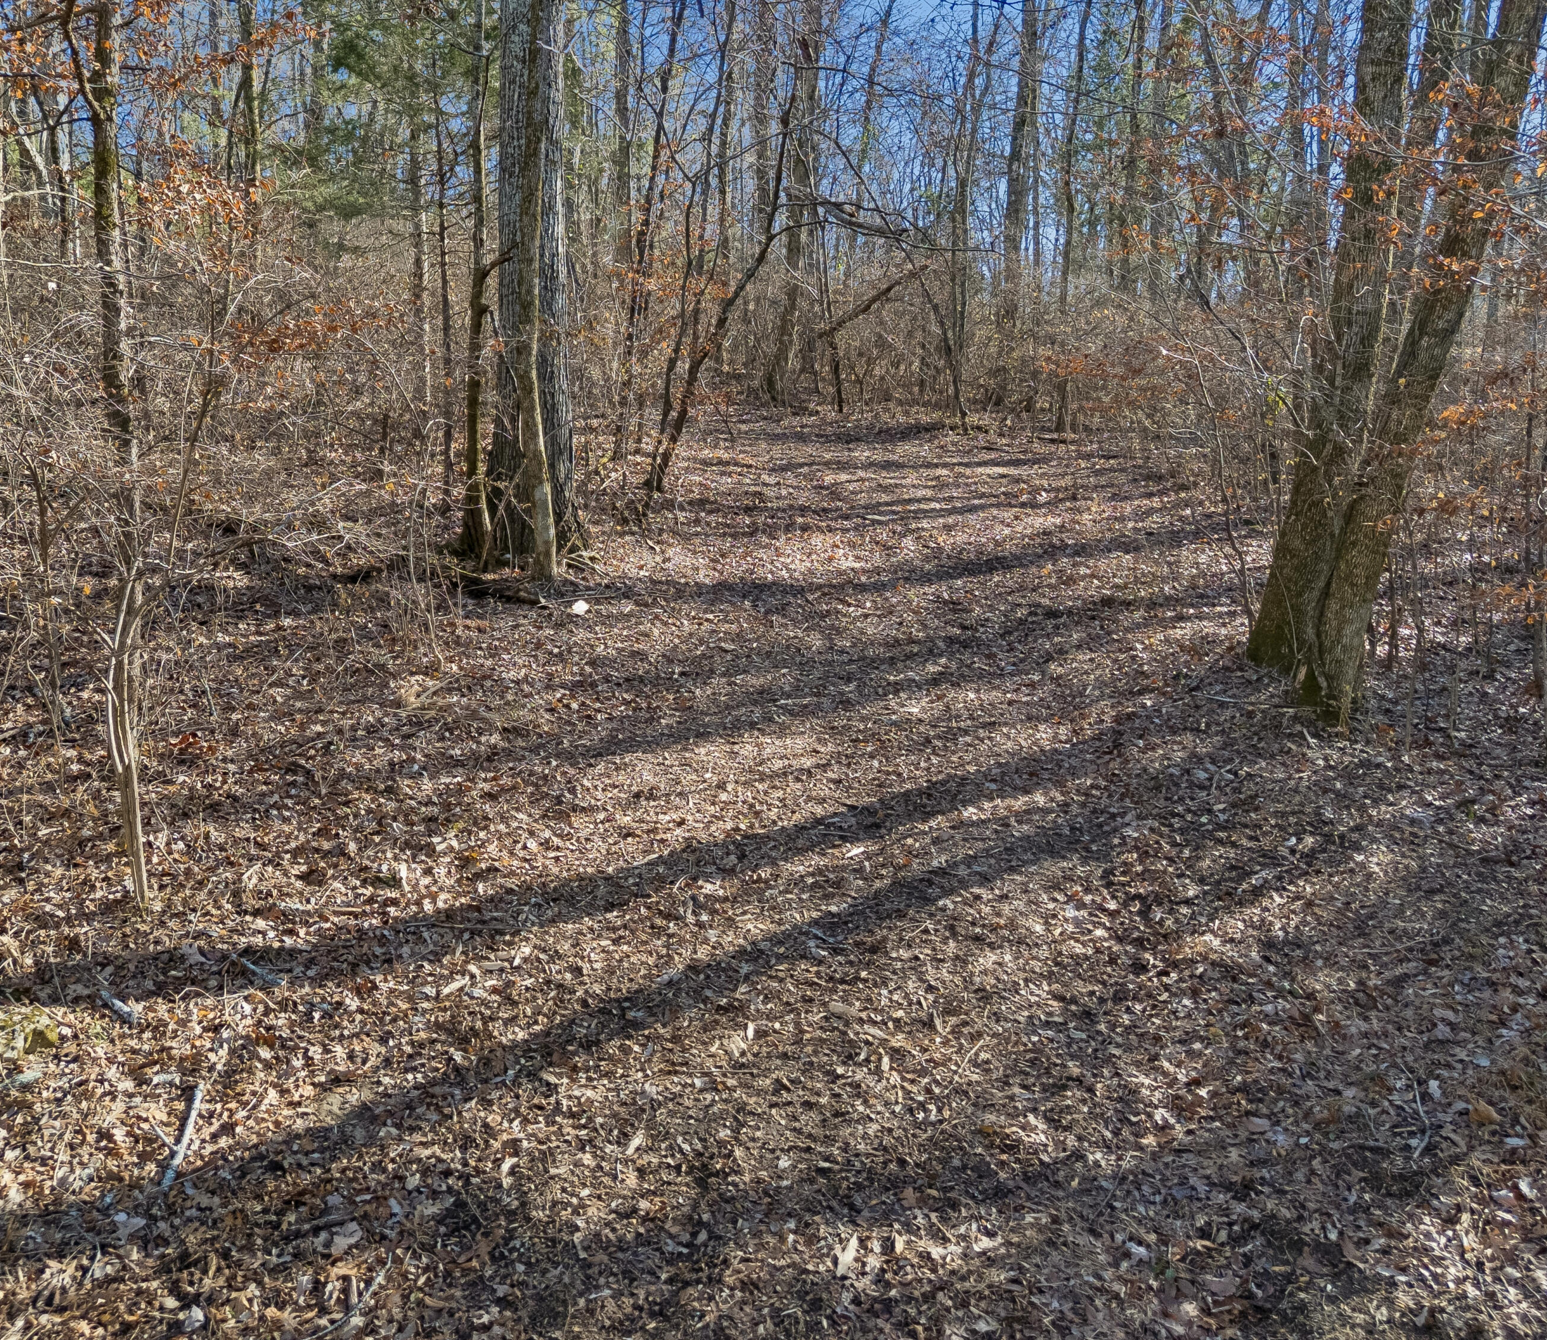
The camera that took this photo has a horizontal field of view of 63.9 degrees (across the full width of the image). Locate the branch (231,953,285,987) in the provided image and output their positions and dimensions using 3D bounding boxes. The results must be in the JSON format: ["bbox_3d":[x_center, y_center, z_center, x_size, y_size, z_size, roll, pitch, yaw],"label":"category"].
[{"bbox_3d":[-1.928,1.119,4.636,0.363,0.030,0.035,12,20,36],"label":"branch"}]

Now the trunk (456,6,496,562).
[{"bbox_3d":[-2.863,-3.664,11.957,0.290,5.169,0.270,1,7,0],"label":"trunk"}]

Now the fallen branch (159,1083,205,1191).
[{"bbox_3d":[-1.757,1.384,3.703,0.090,0.045,0.503,-4,17,-14],"label":"fallen branch"}]

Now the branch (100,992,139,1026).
[{"bbox_3d":[-2.306,1.192,4.367,0.302,0.040,0.045,14,21,39],"label":"branch"}]

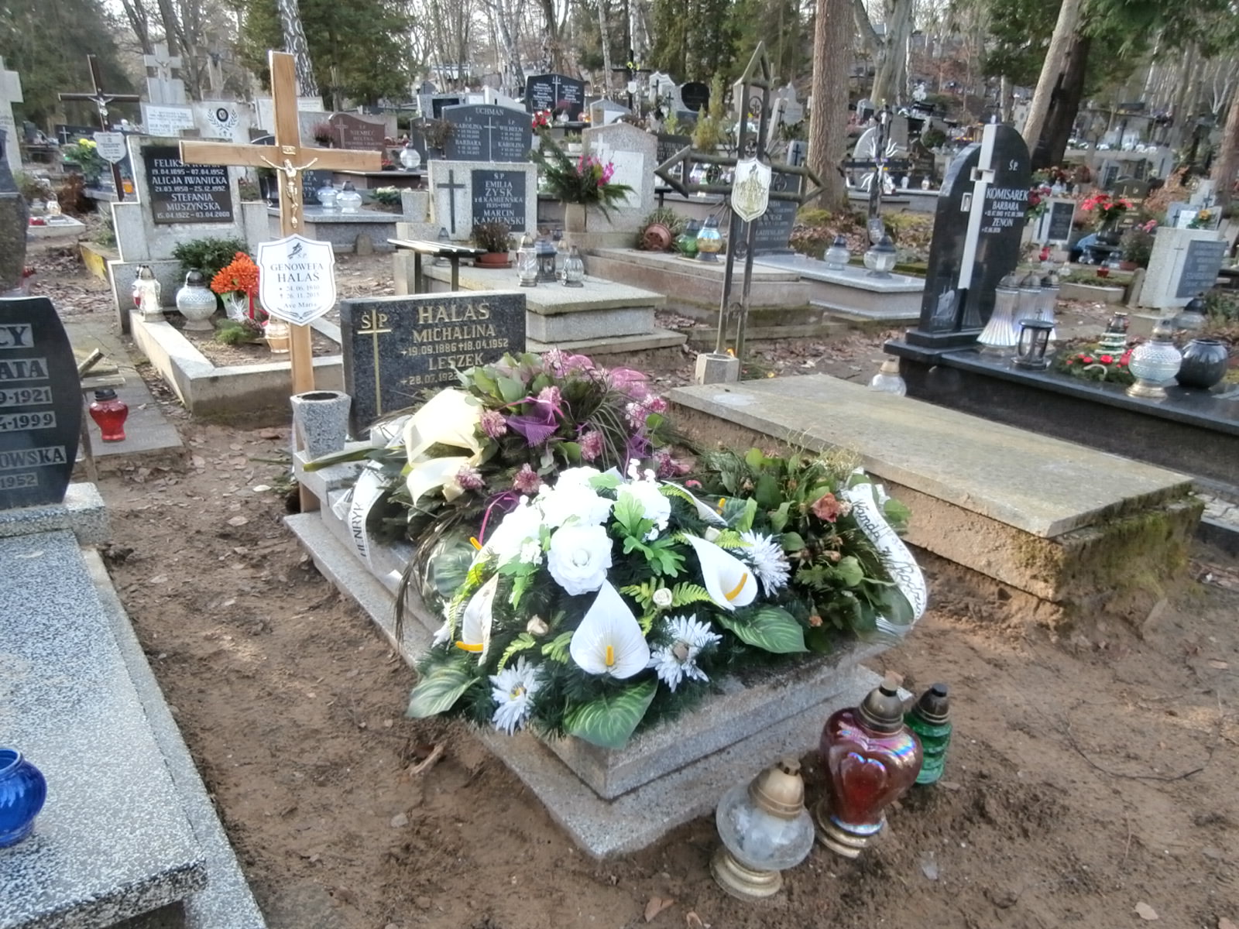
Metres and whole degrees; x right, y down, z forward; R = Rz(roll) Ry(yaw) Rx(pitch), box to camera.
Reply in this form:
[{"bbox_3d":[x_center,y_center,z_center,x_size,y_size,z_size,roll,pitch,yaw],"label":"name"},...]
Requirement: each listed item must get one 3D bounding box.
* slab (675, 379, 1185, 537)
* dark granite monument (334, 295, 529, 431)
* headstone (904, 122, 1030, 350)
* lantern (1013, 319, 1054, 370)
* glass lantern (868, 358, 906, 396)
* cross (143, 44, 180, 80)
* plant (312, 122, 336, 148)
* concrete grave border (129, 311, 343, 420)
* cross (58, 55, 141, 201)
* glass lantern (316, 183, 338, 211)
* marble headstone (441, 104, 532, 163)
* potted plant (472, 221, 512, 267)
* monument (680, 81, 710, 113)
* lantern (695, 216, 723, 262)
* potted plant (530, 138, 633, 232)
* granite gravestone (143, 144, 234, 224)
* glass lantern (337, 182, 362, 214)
[{"bbox_3d":[1.137,-0.120,3.418,0.968,0.046,1.722,-9,22,-35],"label":"slab"},{"bbox_3d":[-0.699,-0.399,3.344,0.724,0.506,0.090,-12,24,-36],"label":"dark granite monument"},{"bbox_3d":[1.740,-1.126,4.197,0.690,1.006,0.160,-14,27,-36],"label":"headstone"},{"bbox_3d":[1.853,-0.538,3.850,0.128,0.203,0.128,-14,27,-36],"label":"lantern"},{"bbox_3d":[1.275,-0.385,4.120,0.170,0.250,0.170,-10,22,-33],"label":"glass lantern"},{"bbox_3d":[-5.994,-5.271,11.258,0.450,0.460,0.120,-12,24,-36],"label":"cross"},{"bbox_3d":[-3.332,-3.727,9.700,0.237,0.267,0.237,-11,25,-30],"label":"plant"},{"bbox_3d":[-2.233,-0.695,5.191,0.993,0.193,2.066,-11,23,-34],"label":"concrete grave border"},{"bbox_3d":[-3.782,-2.285,6.414,0.520,1.400,0.060,-13,26,-30],"label":"cross"},{"bbox_3d":[-3.081,-2.821,9.028,0.220,0.270,0.220,-4,20,-18],"label":"glass lantern"},{"bbox_3d":[-1.599,-3.940,10.361,1.140,0.720,0.100,-12,24,-36],"label":"marble headstone"},{"bbox_3d":[-0.929,-1.621,6.267,0.280,0.320,0.280,2,19,-1],"label":"potted plant"},{"bbox_3d":[1.402,-6.828,16.052,0.600,0.600,0.100,-12,24,-36],"label":"monument"},{"bbox_3d":[0.612,-1.536,5.850,0.171,0.281,0.171,2,21,-1],"label":"lantern"},{"bbox_3d":[-0.286,-2.146,6.603,0.750,0.740,0.550,-10,22,-33],"label":"potted plant"},{"bbox_3d":[-2.501,-1.631,5.000,0.419,0.434,0.030,-11,25,-30],"label":"granite gravestone"},{"bbox_3d":[-2.577,-2.553,8.189,0.235,0.265,0.235,-10,22,-33],"label":"glass lantern"}]

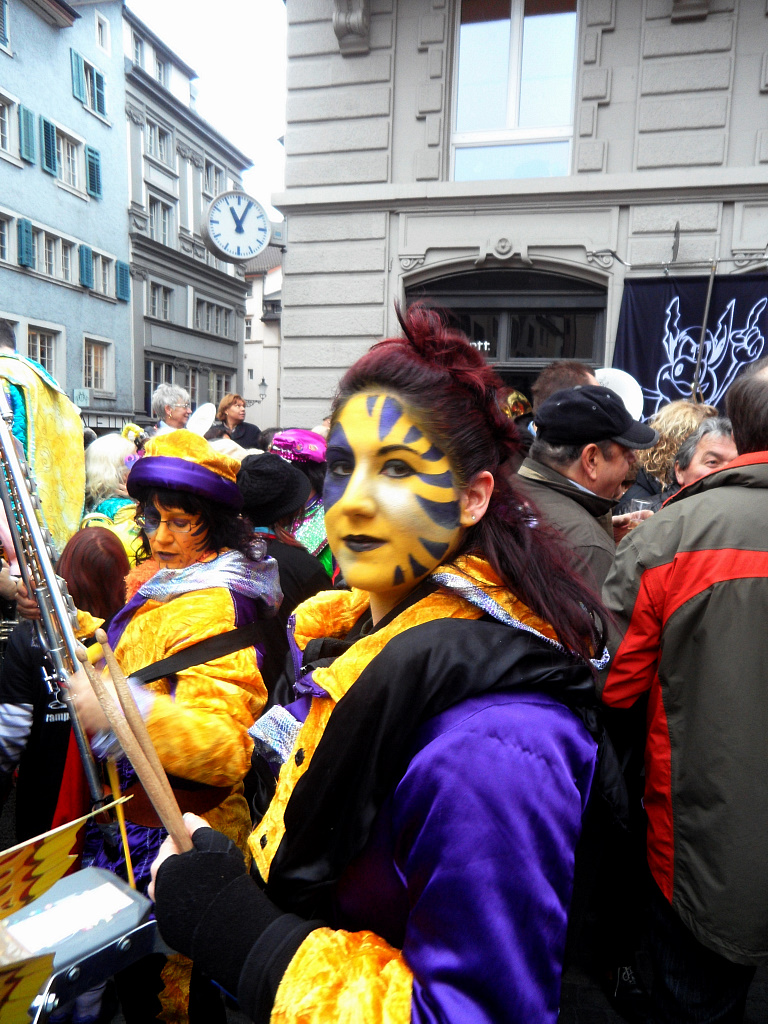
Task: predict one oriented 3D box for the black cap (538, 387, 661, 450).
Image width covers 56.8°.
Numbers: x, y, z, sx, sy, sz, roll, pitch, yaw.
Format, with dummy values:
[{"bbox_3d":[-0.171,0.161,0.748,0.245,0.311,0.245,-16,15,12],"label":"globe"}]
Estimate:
[{"bbox_3d":[0.442,-0.195,1.460,0.260,0.130,0.180,-1,8,-17],"label":"black cap"}]

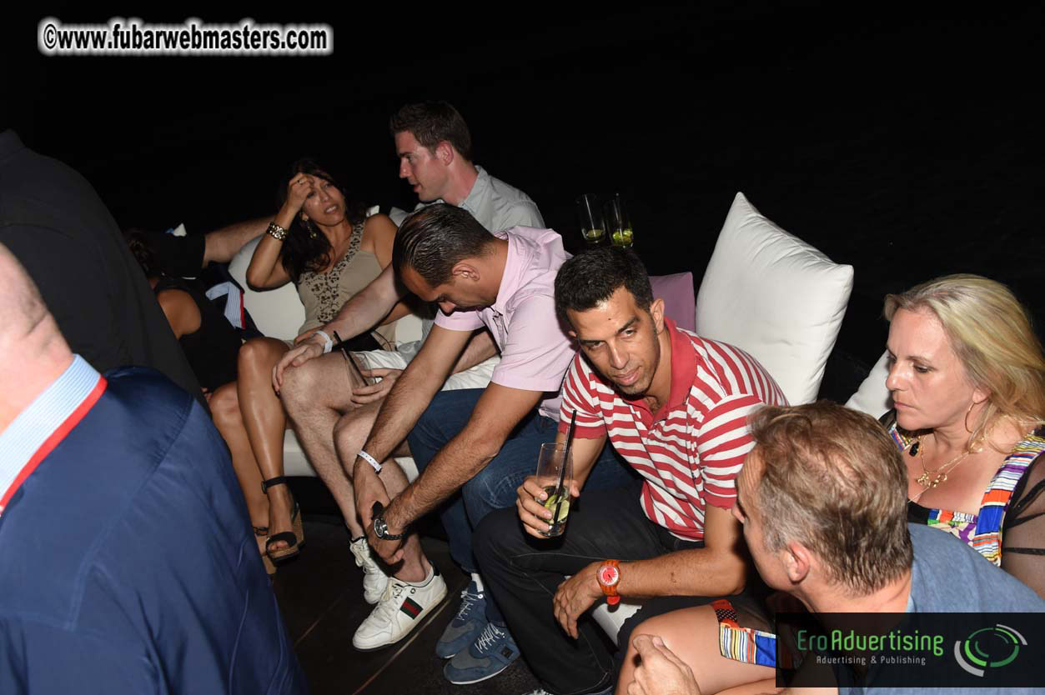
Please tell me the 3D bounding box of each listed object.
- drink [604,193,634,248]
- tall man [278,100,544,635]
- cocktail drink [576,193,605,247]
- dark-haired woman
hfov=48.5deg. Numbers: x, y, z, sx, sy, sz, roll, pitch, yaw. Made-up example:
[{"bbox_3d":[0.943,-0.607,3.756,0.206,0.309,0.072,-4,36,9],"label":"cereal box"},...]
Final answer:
[{"bbox_3d":[0.264,-0.338,3.170,0.066,0.132,0.066,-13,20,0],"label":"drink"},{"bbox_3d":[-0.329,0.045,3.030,0.680,1.260,0.800,7,28,43],"label":"tall man"},{"bbox_3d":[0.193,-0.354,3.240,0.066,0.130,0.066,-13,20,0],"label":"cocktail drink"},{"bbox_3d":[-0.638,0.043,3.440,0.560,1.090,0.800,1,24,33],"label":"dark-haired woman"}]

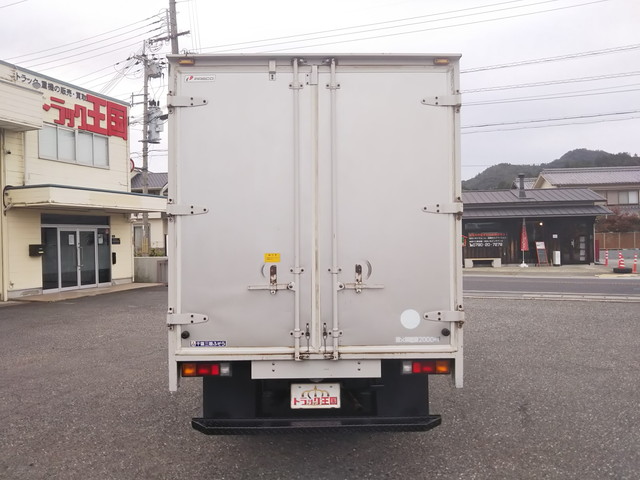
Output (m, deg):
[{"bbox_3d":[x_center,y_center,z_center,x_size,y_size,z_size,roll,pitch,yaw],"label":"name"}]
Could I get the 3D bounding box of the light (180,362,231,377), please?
[{"bbox_3d":[-0.743,0.851,3.630,0.325,0.092,0.070,0,0,-1],"label":"light"}]

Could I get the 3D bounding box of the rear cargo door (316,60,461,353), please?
[{"bbox_3d":[0.445,-0.219,3.580,0.935,1.880,0.080,0,0,-1],"label":"rear cargo door"}]

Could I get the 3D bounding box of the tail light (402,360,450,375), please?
[{"bbox_3d":[0.703,0.841,3.650,0.325,0.092,0.070,0,0,-1],"label":"tail light"}]

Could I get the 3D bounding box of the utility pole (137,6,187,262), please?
[{"bbox_3d":[-7.523,-5.039,26.000,2.200,12.200,1.600,0,1,0],"label":"utility pole"}]

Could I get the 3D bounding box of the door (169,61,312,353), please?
[{"bbox_3d":[-0.501,-0.212,3.560,0.935,1.880,0.080,0,0,-1],"label":"door"}]

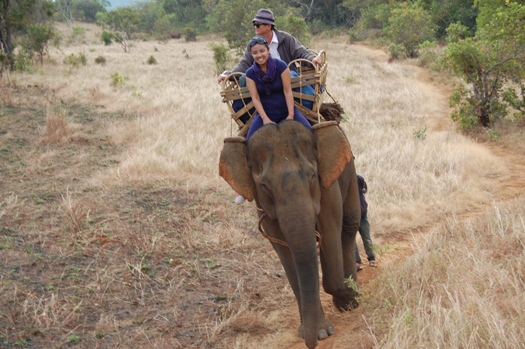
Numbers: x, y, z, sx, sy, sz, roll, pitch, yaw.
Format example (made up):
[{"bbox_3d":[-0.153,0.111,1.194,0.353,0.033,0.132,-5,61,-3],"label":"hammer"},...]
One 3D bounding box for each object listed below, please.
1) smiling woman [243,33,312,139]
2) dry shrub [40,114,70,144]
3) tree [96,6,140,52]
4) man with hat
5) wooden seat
[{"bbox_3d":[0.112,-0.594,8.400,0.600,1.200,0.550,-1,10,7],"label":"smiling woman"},{"bbox_3d":[-4.135,-0.899,19.500,0.580,0.560,0.550,-2,10,0],"label":"dry shrub"},{"bbox_3d":[-8.852,-8.913,60.000,2.600,2.750,2.400,-2,10,0],"label":"tree"},{"bbox_3d":[0.068,-1.071,9.500,0.980,1.080,0.750,0,10,9],"label":"man with hat"},{"bbox_3d":[0.125,-0.780,9.400,1.000,0.740,0.850,-6,10,10],"label":"wooden seat"}]

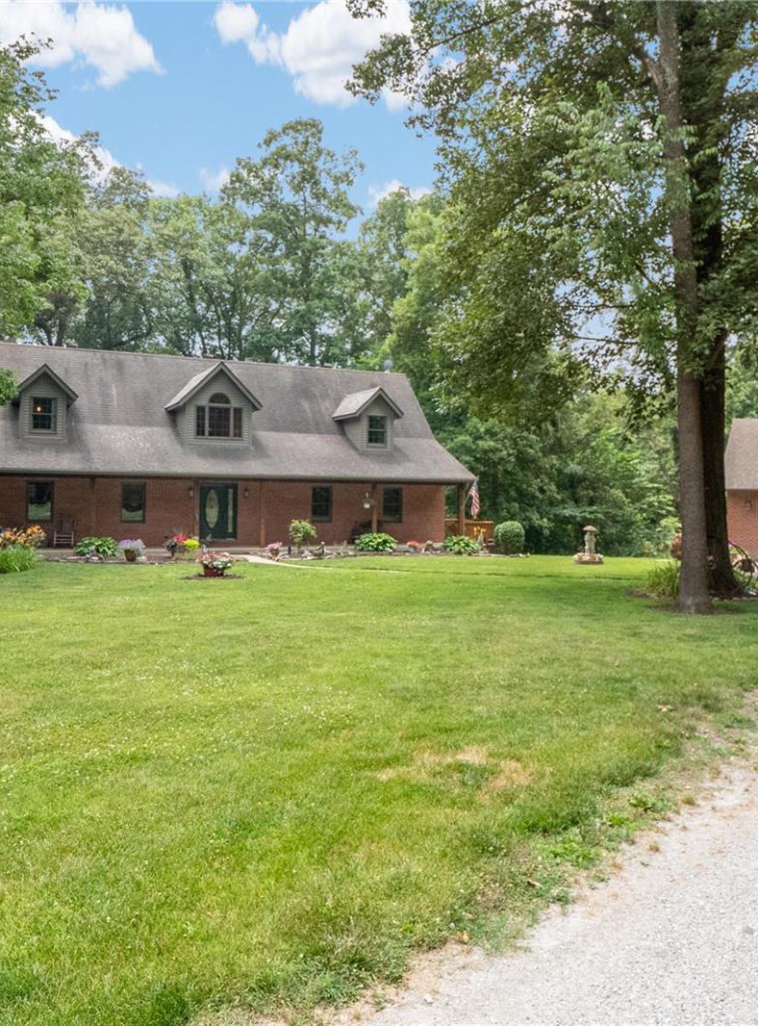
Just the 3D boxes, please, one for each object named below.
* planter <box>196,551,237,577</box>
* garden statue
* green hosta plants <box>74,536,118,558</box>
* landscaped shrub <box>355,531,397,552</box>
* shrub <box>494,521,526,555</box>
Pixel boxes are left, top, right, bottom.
[{"bbox_3d":[-4.075,1.228,21.322,0.950,0.660,0.930,1,1,0],"label":"planter"},{"bbox_3d":[6.813,0.991,27.818,1.000,1.200,1.000,1,1,0],"label":"garden statue"},{"bbox_3d":[-9.020,1.089,27.320,1.450,0.720,1.300,0,1,-24],"label":"green hosta plants"},{"bbox_3d":[-0.101,1.050,31.319,1.520,0.780,1.400,1,1,0],"label":"landscaped shrub"},{"bbox_3d":[4.888,0.903,31.816,1.160,1.270,1.160,1,1,0],"label":"shrub"}]

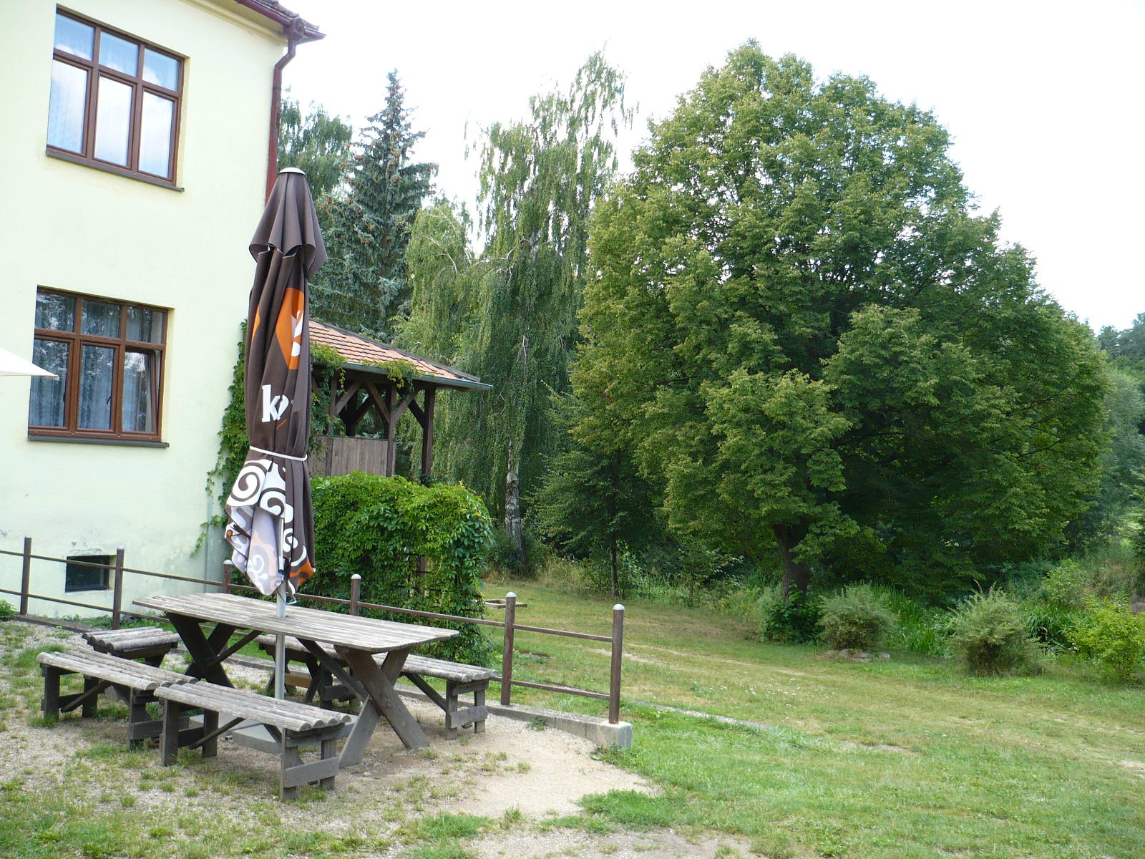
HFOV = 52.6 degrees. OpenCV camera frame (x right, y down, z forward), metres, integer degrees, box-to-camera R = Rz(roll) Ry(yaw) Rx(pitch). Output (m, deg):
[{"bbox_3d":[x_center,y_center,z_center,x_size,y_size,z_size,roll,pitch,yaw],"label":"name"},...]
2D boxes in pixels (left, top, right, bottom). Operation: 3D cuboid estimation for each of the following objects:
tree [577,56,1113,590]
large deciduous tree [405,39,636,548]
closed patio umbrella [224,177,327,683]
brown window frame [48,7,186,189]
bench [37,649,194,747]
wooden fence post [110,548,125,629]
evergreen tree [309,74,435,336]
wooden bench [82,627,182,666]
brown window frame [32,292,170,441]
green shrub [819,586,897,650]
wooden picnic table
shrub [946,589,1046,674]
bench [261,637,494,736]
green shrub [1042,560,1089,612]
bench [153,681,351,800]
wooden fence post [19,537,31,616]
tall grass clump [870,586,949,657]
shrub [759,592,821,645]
[{"bbox_3d":[4.152,-1.495,18.000,8.200,9.100,8.000,3,-2,0],"label":"tree"},{"bbox_3d":[-1.417,-2.802,28.000,5.668,12.548,5.300,1,-2,0],"label":"large deciduous tree"},{"bbox_3d":[-2.073,0.108,8.142,0.620,3.866,0.620,1,-2,0],"label":"closed patio umbrella"},{"bbox_3d":[-5.286,-3.781,13.508,0.120,1.590,1.700,2,-2,33],"label":"brown window frame"},{"bbox_3d":[-3.066,1.792,7.711,1.429,0.440,0.355,0,-2,39],"label":"bench"},{"bbox_3d":[-4.379,1.530,11.156,0.070,0.800,0.070,2,-2,33],"label":"wooden fence post"},{"bbox_3d":[-4.482,-2.639,26.823,5.200,11.454,5.200,3,-2,0],"label":"evergreen tree"},{"bbox_3d":[-3.438,1.815,9.040,0.530,0.418,0.694,2,-2,33],"label":"wooden bench"},{"bbox_3d":[-5.632,-0.712,13.844,0.130,1.690,1.730,0,-3,35],"label":"brown window frame"},{"bbox_3d":[3.412,2.252,13.843,0.877,0.792,0.858,1,-2,0],"label":"green shrub"},{"bbox_3d":[-2.016,1.685,8.000,2.621,0.770,1.051,2,-2,33],"label":"wooden picnic table"},{"bbox_3d":[4.570,2.181,12.518,0.962,0.909,0.943,1,-2,0],"label":"shrub"},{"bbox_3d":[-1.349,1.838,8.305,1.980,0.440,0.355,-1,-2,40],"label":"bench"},{"bbox_3d":[7.231,2.332,17.000,0.800,0.900,0.800,3,-2,0],"label":"green shrub"},{"bbox_3d":[-1.867,1.780,6.655,1.429,0.440,0.355,0,-2,38],"label":"bench"},{"bbox_3d":[-5.654,1.518,11.977,0.070,0.800,0.070,2,-2,33],"label":"wooden fence post"},{"bbox_3d":[4.861,2.784,16.800,1.200,1.000,1.000,2,-2,16],"label":"tall grass clump"},{"bbox_3d":[2.703,2.325,14.397,0.708,0.634,0.693,1,-2,0],"label":"shrub"}]

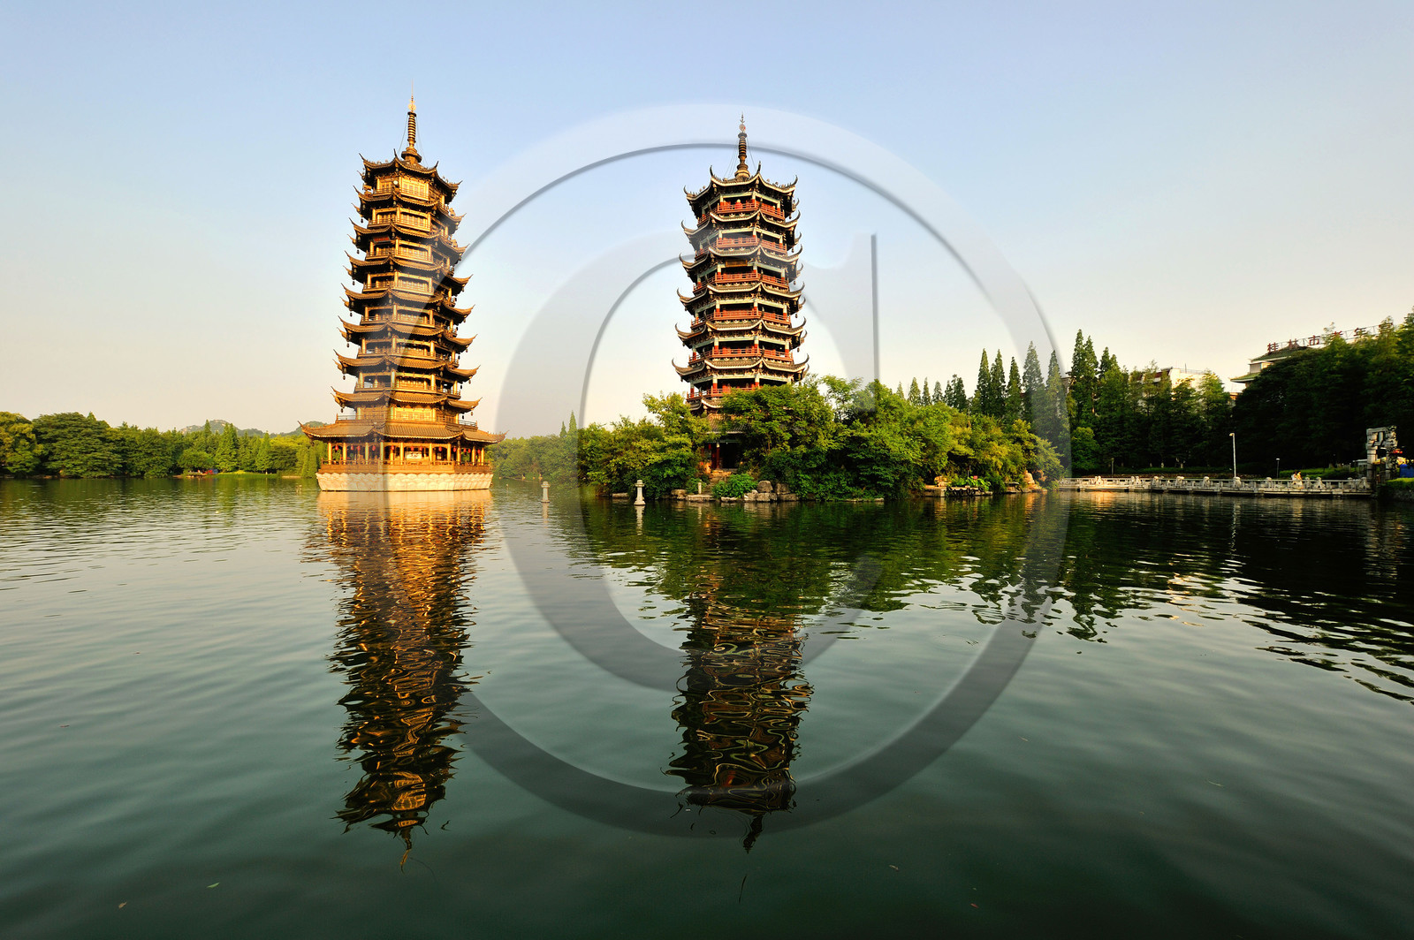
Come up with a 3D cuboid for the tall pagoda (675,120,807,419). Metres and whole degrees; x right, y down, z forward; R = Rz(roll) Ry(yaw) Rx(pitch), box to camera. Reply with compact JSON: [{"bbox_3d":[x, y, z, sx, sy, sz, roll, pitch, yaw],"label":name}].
[{"bbox_3d":[3.500,-17.000,53.300,16.300,34.800,16.300,0,0,9],"label":"tall pagoda"}]

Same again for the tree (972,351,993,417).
[{"bbox_3d":[46.250,-10.270,92.000,3.400,19.420,3.400,0,0,0],"label":"tree"}]

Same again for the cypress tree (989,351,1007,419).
[{"bbox_3d":[48.750,-10.270,92.000,3.100,19.420,3.100,0,0,0],"label":"cypress tree"}]

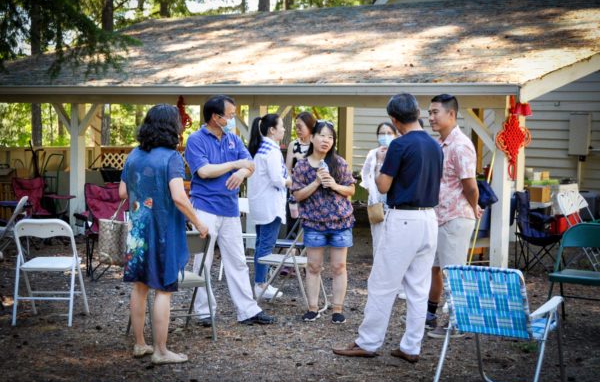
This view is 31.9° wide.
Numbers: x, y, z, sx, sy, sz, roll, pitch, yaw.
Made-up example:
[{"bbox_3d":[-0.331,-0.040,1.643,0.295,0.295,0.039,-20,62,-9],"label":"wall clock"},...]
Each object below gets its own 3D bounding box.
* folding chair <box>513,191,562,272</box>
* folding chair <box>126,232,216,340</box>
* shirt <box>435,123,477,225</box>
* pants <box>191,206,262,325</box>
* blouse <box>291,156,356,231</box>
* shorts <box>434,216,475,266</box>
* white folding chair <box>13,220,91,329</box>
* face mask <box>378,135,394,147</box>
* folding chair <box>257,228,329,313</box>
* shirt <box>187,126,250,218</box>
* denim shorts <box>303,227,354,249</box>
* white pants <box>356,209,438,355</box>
[{"bbox_3d":[2.524,0.404,11.041,0.520,0.820,0.600,2,5,20],"label":"folding chair"},{"bbox_3d":[-0.910,0.659,7.495,0.470,0.760,0.520,-2,5,-33],"label":"folding chair"},{"bbox_3d":[1.080,-0.110,7.480,0.320,0.700,0.480,-3,5,-35],"label":"shirt"},{"bbox_3d":[-0.535,0.530,7.720,0.480,0.890,0.360,-2,5,-25],"label":"pants"},{"bbox_3d":[0.185,0.020,8.266,0.480,0.580,0.320,2,5,11],"label":"blouse"},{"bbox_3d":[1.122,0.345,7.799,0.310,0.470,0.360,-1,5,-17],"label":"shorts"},{"bbox_3d":[-1.894,0.592,8.002,0.455,0.785,0.490,1,4,5],"label":"white folding chair"},{"bbox_3d":[0.767,-0.437,9.273,0.145,0.105,0.080,1,4,5],"label":"face mask"},{"bbox_3d":[-0.080,0.565,8.510,0.500,0.770,0.460,2,5,19],"label":"folding chair"},{"bbox_3d":[-0.595,-0.142,7.670,0.500,0.690,0.320,-2,5,-25],"label":"shirt"},{"bbox_3d":[0.220,0.329,8.320,0.370,0.250,0.260,1,4,5],"label":"denim shorts"},{"bbox_3d":[0.630,0.595,6.750,0.440,0.960,0.420,-2,5,-34],"label":"white pants"}]

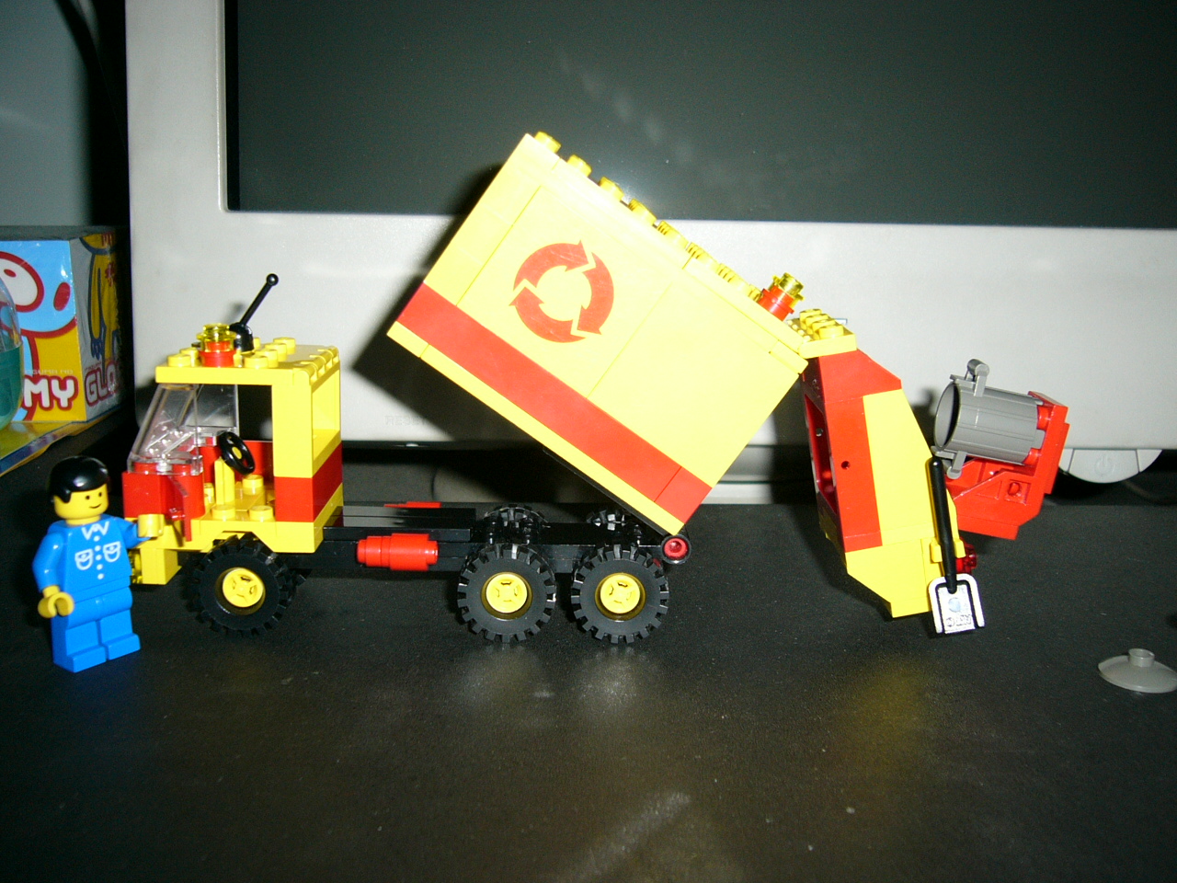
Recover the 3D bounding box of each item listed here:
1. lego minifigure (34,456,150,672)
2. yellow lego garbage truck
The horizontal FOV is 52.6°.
[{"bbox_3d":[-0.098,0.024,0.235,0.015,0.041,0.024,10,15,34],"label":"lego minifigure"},{"bbox_3d":[0.002,-0.013,0.261,0.200,0.106,0.041,1,12,-1],"label":"yellow lego garbage truck"}]

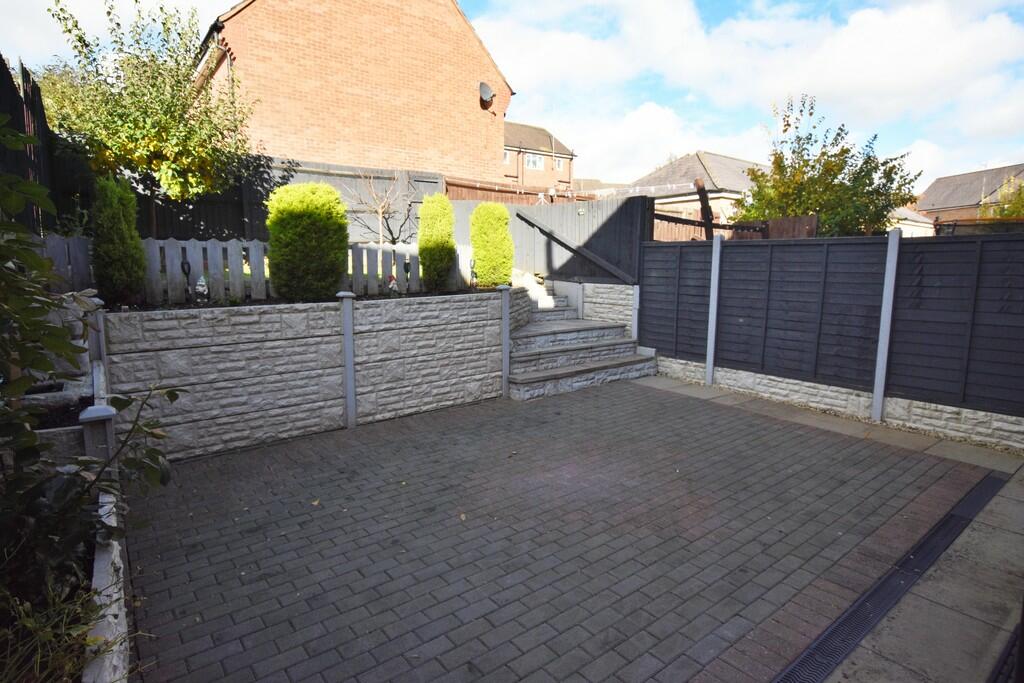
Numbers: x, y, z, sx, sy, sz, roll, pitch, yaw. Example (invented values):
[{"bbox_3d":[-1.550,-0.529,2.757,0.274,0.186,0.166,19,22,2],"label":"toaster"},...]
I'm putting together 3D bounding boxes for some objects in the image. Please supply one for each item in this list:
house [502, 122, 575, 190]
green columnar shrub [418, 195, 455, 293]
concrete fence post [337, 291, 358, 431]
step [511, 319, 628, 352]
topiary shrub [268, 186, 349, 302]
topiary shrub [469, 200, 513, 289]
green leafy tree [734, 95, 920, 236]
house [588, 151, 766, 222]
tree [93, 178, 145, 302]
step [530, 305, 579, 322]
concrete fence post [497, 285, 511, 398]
[{"bbox_3d":[-1.781,-14.068,44.565,11.000,7.800,7.400,-6,10,-36],"label":"house"},{"bbox_3d":[-0.878,-1.147,6.378,0.410,1.160,0.410,0,8,0],"label":"green columnar shrub"},{"bbox_3d":[-1.584,0.182,5.205,0.140,1.325,0.130,-6,11,-38],"label":"concrete fence post"},{"bbox_3d":[0.536,-0.107,7.635,2.100,0.205,1.050,-6,10,-36],"label":"step"},{"bbox_3d":[-2.038,-0.979,5.409,0.740,1.150,0.600,-6,11,-38],"label":"topiary shrub"},{"bbox_3d":[-0.263,-1.162,6.563,0.530,1.020,0.530,0,8,0],"label":"topiary shrub"},{"bbox_3d":[6.421,-2.945,11.019,3.700,4.100,3.600,-6,10,-36],"label":"green leafy tree"},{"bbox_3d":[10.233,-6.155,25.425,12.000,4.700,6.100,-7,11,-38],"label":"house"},{"bbox_3d":[-3.267,-0.820,4.461,0.390,1.070,0.380,-6,11,-38],"label":"tree"},{"bbox_3d":[0.591,-0.422,8.650,1.000,0.180,0.320,-6,10,-37],"label":"step"},{"bbox_3d":[-0.081,0.003,6.203,0.130,1.300,0.130,-6,10,-36],"label":"concrete fence post"}]

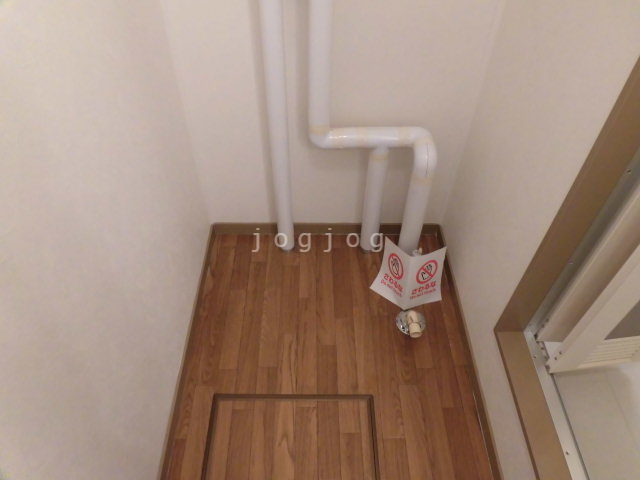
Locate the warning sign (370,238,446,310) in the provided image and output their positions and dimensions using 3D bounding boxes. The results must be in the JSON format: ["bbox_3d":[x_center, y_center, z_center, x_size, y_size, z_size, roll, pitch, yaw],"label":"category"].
[{"bbox_3d":[0.291,0.106,1.415,0.241,0.224,0.158,10,48,9],"label":"warning sign"}]

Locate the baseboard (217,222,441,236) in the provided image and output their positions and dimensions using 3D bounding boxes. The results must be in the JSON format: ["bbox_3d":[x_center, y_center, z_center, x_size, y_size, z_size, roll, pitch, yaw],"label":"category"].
[{"bbox_3d":[0.024,-0.044,1.662,0.841,0.062,0.012,0,47,0],"label":"baseboard"}]

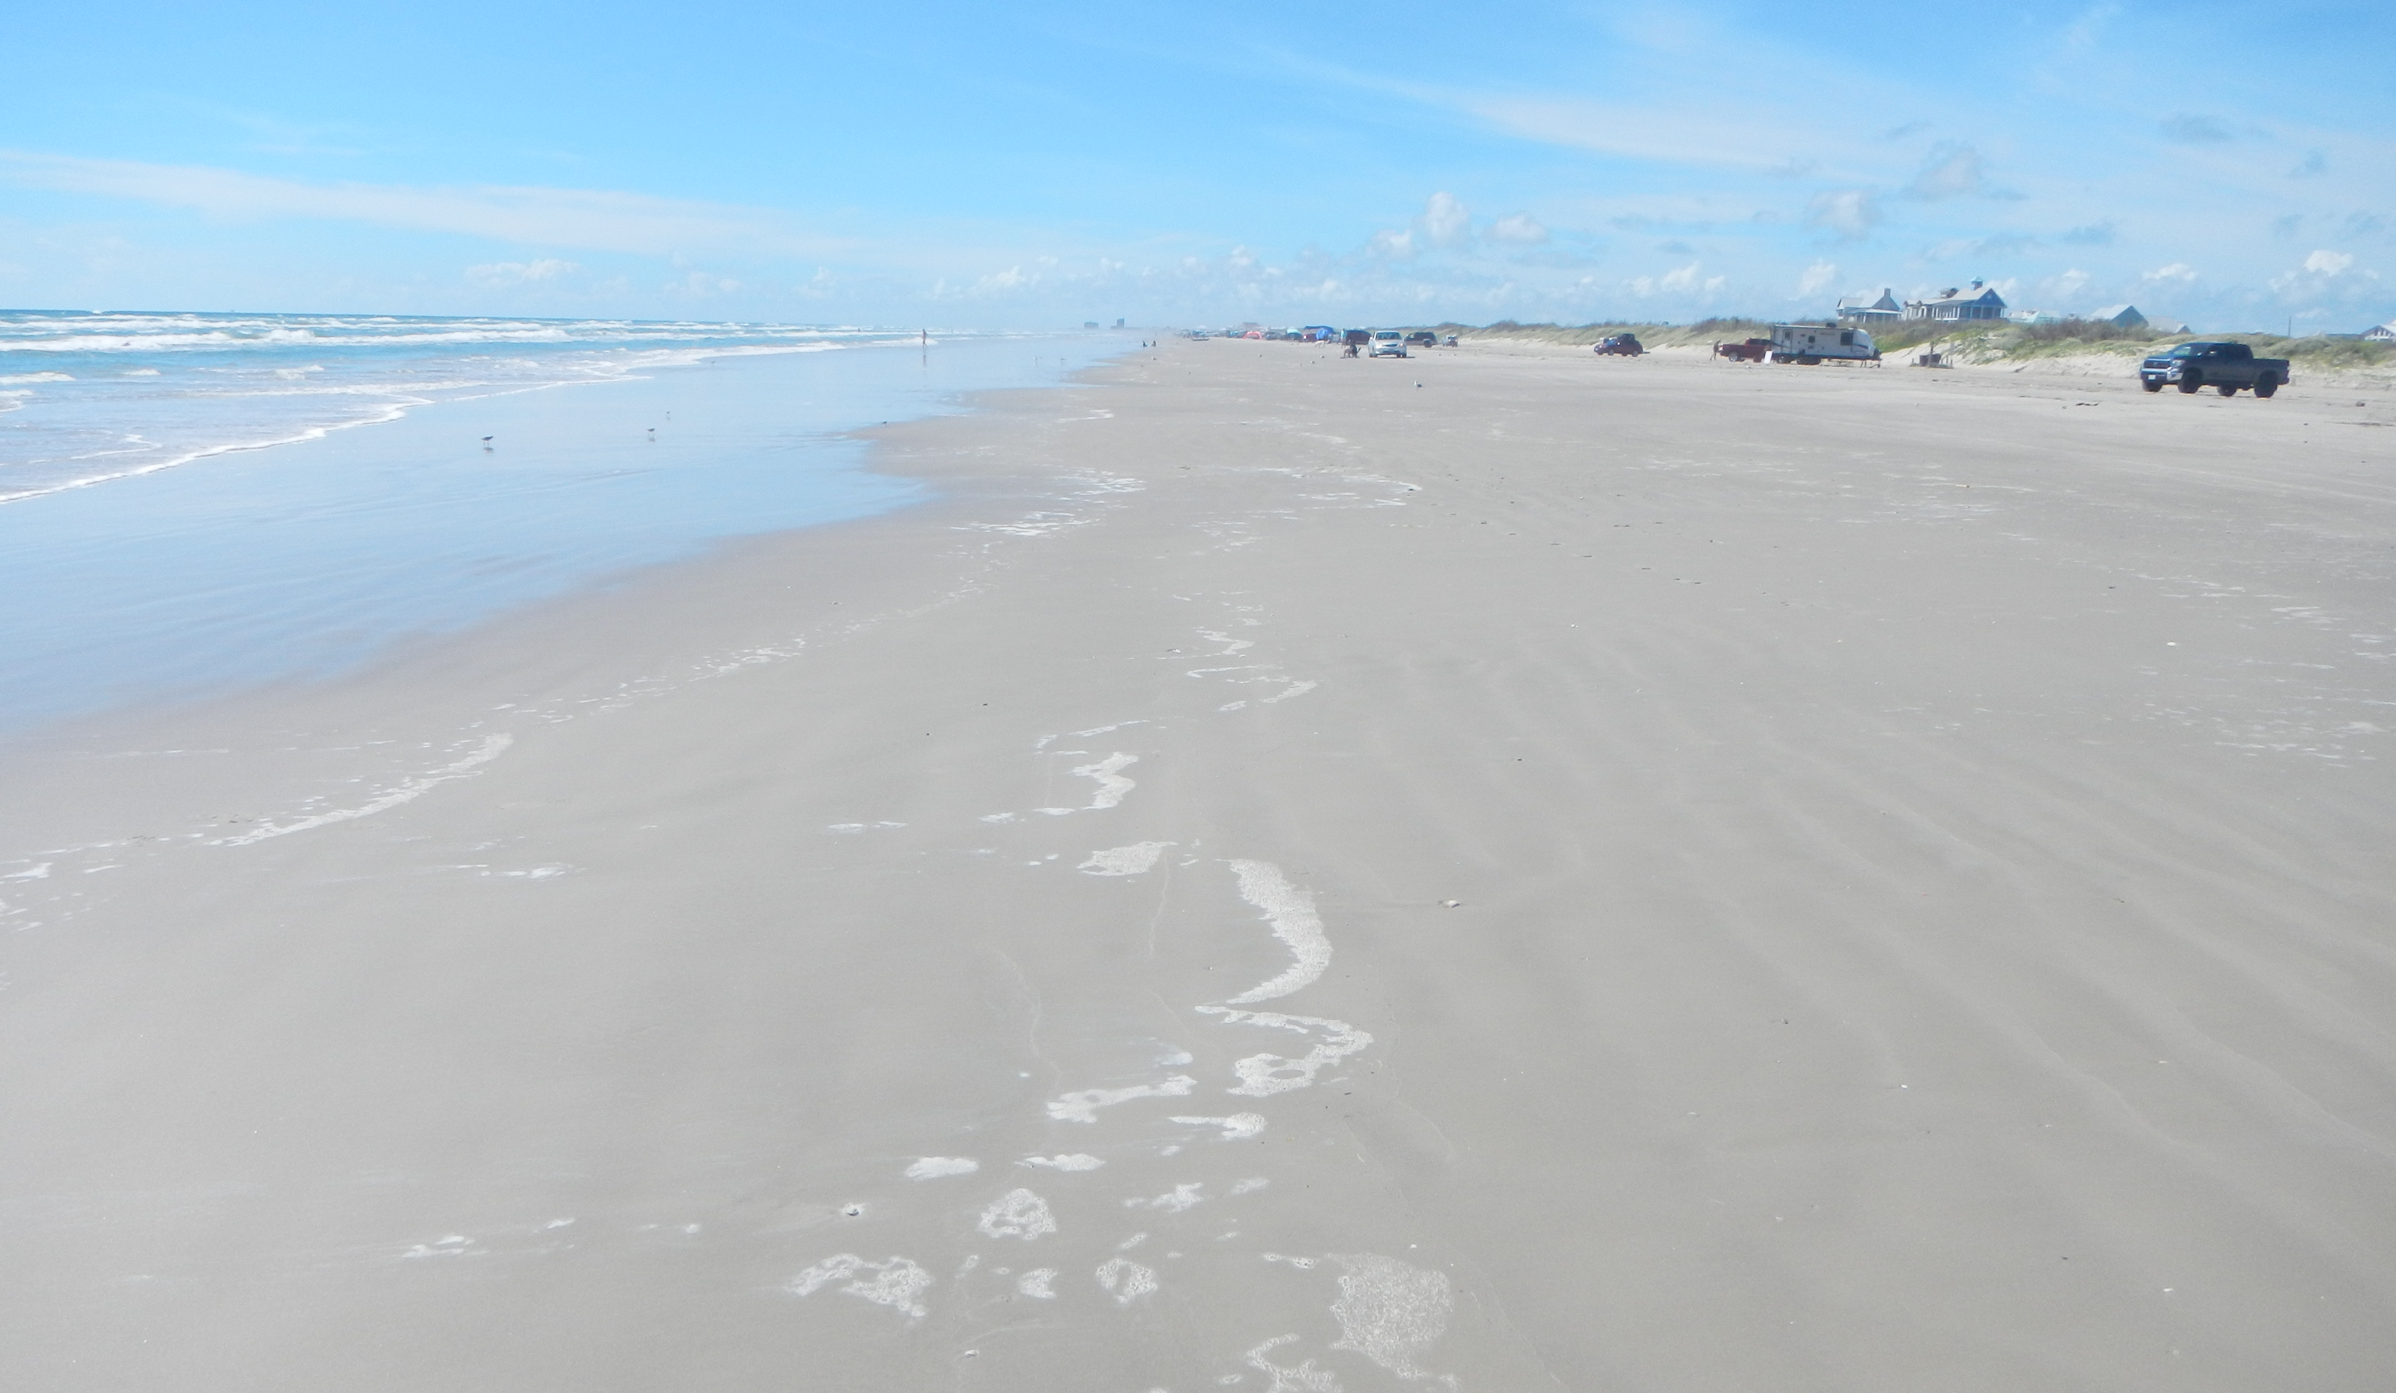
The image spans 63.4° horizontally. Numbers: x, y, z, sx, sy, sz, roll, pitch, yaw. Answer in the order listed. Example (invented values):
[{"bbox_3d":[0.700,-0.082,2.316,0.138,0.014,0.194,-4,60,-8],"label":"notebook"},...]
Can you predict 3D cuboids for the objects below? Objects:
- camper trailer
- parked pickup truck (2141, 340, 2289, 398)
[{"bbox_3d":[51.606,-28.908,159.378,8.230,3.200,2.460,4,11,13],"label":"camper trailer"},{"bbox_3d":[40.089,-12.903,76.474,5.810,2.000,2.040,-2,11,-18],"label":"parked pickup truck"}]

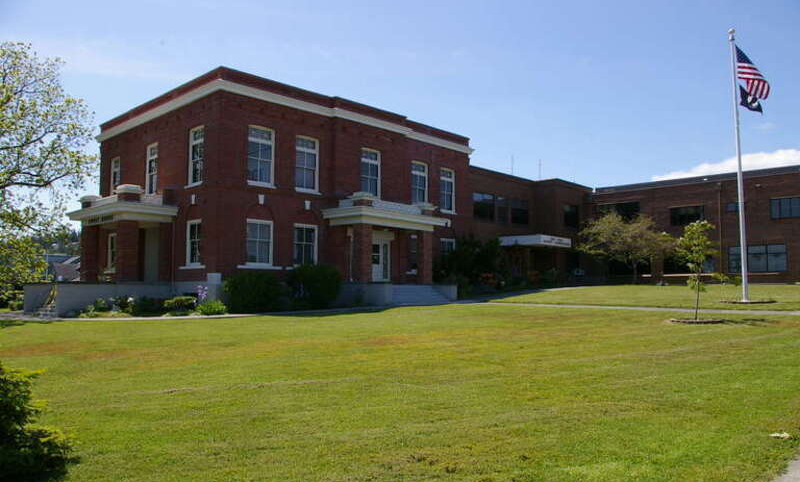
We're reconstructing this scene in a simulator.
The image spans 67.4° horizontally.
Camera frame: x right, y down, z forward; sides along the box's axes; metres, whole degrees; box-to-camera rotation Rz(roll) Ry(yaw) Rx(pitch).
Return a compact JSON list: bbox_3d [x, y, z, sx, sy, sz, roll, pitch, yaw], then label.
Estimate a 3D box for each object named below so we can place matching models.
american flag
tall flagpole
[{"bbox_3d":[14.365,-6.847,24.361,1.220,2.050,0.500,-3,-5,31],"label":"american flag"},{"bbox_3d":[13.577,-3.123,24.055,0.260,11.085,0.260,-3,-5,30],"label":"tall flagpole"}]

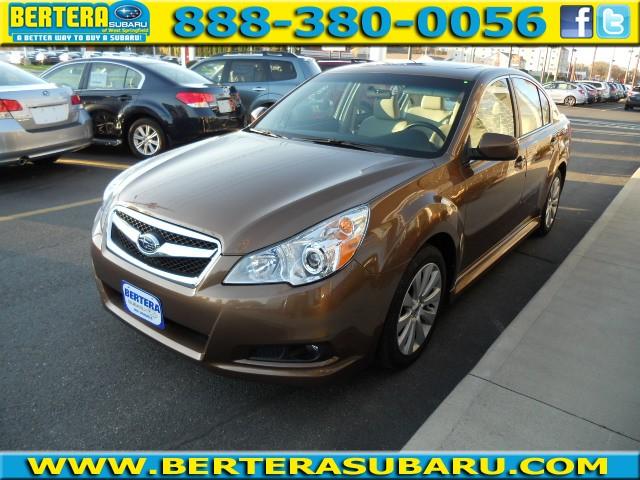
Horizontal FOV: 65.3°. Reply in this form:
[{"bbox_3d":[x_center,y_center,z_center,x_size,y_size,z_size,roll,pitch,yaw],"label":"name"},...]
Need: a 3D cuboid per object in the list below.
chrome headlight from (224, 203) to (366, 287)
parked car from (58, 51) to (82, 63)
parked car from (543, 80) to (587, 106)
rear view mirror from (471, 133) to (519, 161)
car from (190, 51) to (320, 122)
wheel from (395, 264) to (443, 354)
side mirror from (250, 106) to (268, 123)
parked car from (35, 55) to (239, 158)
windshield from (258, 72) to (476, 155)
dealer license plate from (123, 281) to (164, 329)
[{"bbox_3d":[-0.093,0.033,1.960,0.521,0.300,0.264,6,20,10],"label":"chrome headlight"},{"bbox_3d":[-29.429,-21.593,59.000,1.800,1.480,4.550,-15,26,-40],"label":"parked car"},{"bbox_3d":[13.952,-8.992,30.253,4.750,1.460,1.820,16,23,33],"label":"parked car"},{"bbox_3d":[0.983,-0.512,2.755,0.220,0.145,0.155,16,23,33],"label":"rear view mirror"},{"bbox_3d":[-1.980,-3.730,12.350,4.560,1.680,1.790,7,20,13],"label":"car"},{"bbox_3d":[0.421,0.320,2.495,0.190,0.460,0.460,16,23,33],"label":"wheel"},{"bbox_3d":[-0.470,-0.920,3.753,0.220,0.145,0.155,16,23,33],"label":"side mirror"},{"bbox_3d":[-3.760,-2.350,8.620,4.730,1.500,1.820,6,20,12],"label":"parked car"},{"bbox_3d":[0.240,-0.854,3.175,1.420,0.150,0.950,16,53,33],"label":"windshield"},{"bbox_3d":[-0.781,0.286,2.211,0.303,0.152,0.020,16,23,33],"label":"dealer license plate"}]

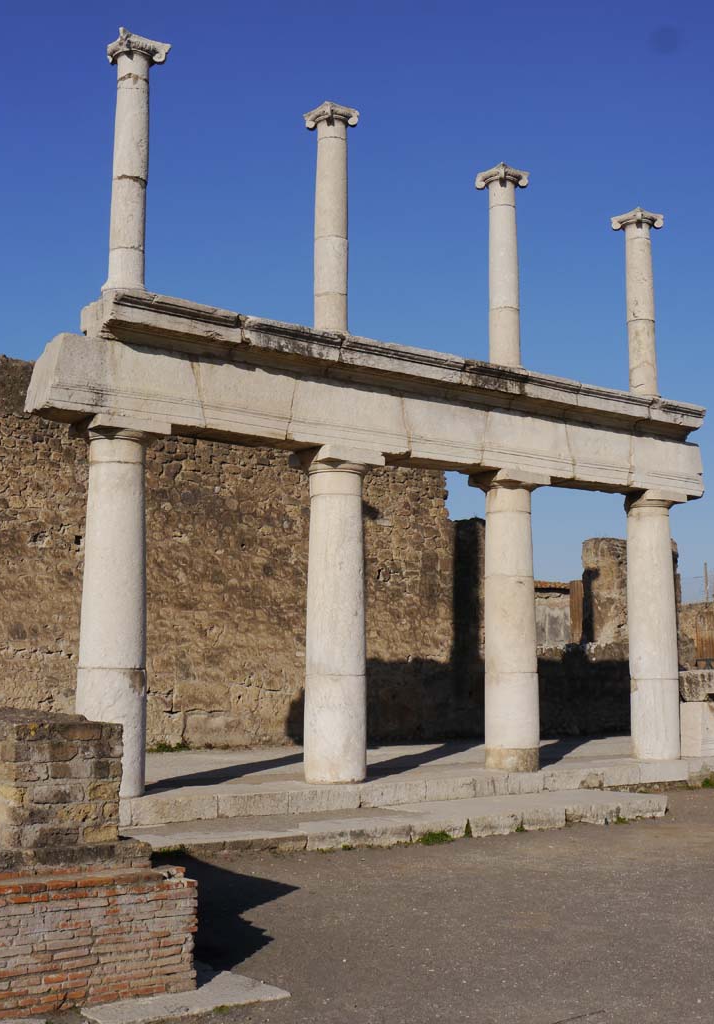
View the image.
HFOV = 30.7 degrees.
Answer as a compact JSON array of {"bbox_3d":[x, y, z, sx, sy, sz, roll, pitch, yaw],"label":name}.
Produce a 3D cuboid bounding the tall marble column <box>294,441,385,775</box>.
[{"bbox_3d":[-0.239,1.168,14.785,0.775,3.699,0.775,6,-9,-39],"label":"tall marble column"}]

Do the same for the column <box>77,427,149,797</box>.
[{"bbox_3d":[-2.432,0.959,13.027,0.734,3.686,0.734,0,-7,0],"label":"column"}]

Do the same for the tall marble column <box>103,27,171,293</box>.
[{"bbox_3d":[-2.347,-3.556,13.672,0.517,2.904,0.517,6,-9,-39],"label":"tall marble column"}]

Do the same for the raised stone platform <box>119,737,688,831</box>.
[{"bbox_3d":[-0.974,3.515,17.601,9.724,0.252,7.052,6,-9,-39],"label":"raised stone platform"}]

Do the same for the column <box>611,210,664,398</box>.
[{"bbox_3d":[4.119,-2.911,18.852,0.517,2.890,0.517,6,-9,-39],"label":"column"}]

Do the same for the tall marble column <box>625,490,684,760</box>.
[{"bbox_3d":[4.146,1.600,18.298,0.734,3.699,0.734,0,-7,0],"label":"tall marble column"}]

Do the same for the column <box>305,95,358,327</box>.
[{"bbox_3d":[-0.294,-3.336,15.315,0.503,2.870,0.503,6,-9,-39],"label":"column"}]

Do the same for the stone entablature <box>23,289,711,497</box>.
[{"bbox_3d":[0.880,-1.178,15.766,10.282,1.197,1.006,6,-9,-39],"label":"stone entablature"}]

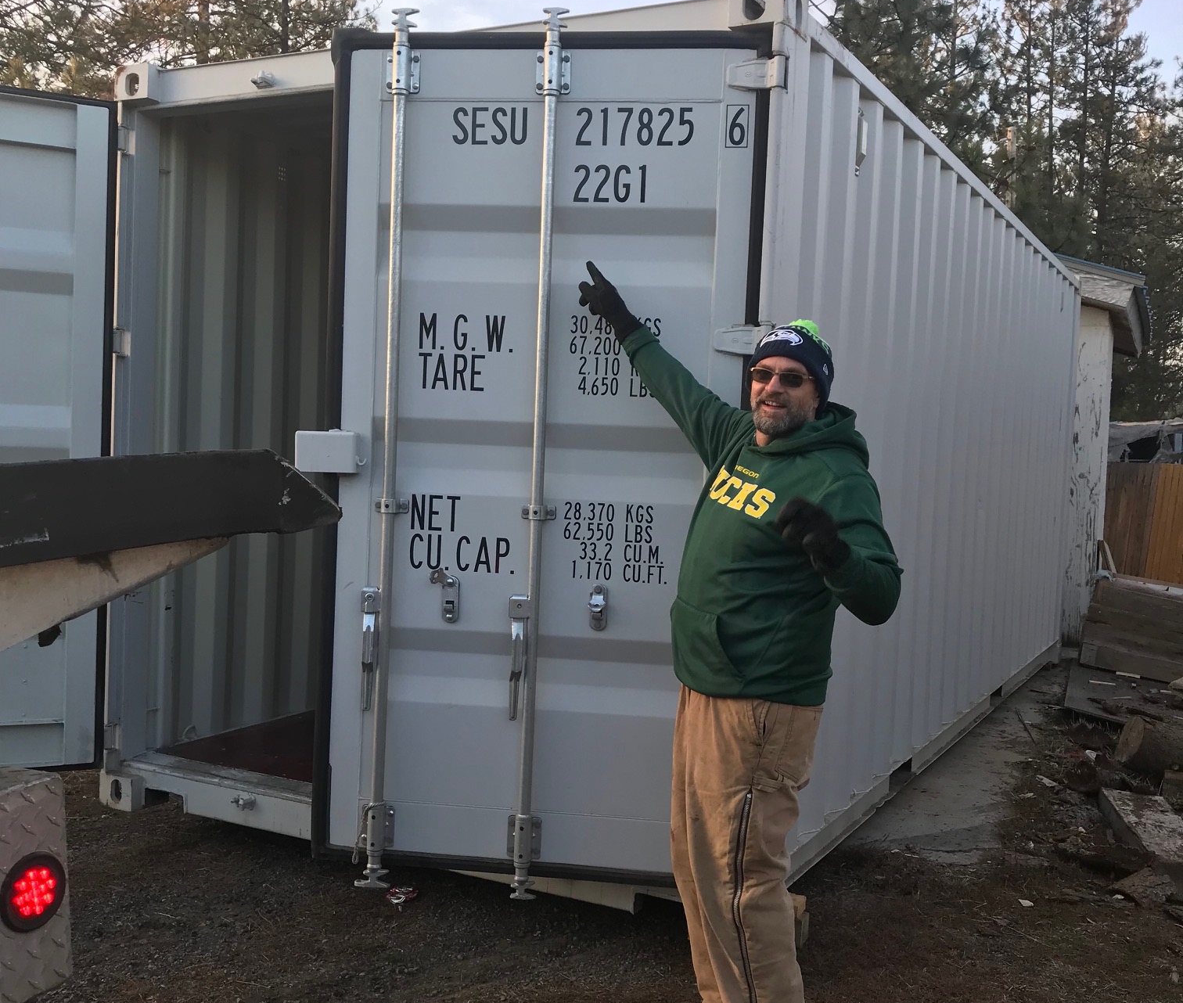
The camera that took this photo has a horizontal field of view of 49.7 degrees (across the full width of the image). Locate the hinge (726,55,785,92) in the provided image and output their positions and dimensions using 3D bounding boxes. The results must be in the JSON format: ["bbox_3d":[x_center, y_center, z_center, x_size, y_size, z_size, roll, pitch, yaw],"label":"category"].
[{"bbox_3d":[0.433,-1.125,3.358,0.160,0.085,0.050,3,3,7],"label":"hinge"}]

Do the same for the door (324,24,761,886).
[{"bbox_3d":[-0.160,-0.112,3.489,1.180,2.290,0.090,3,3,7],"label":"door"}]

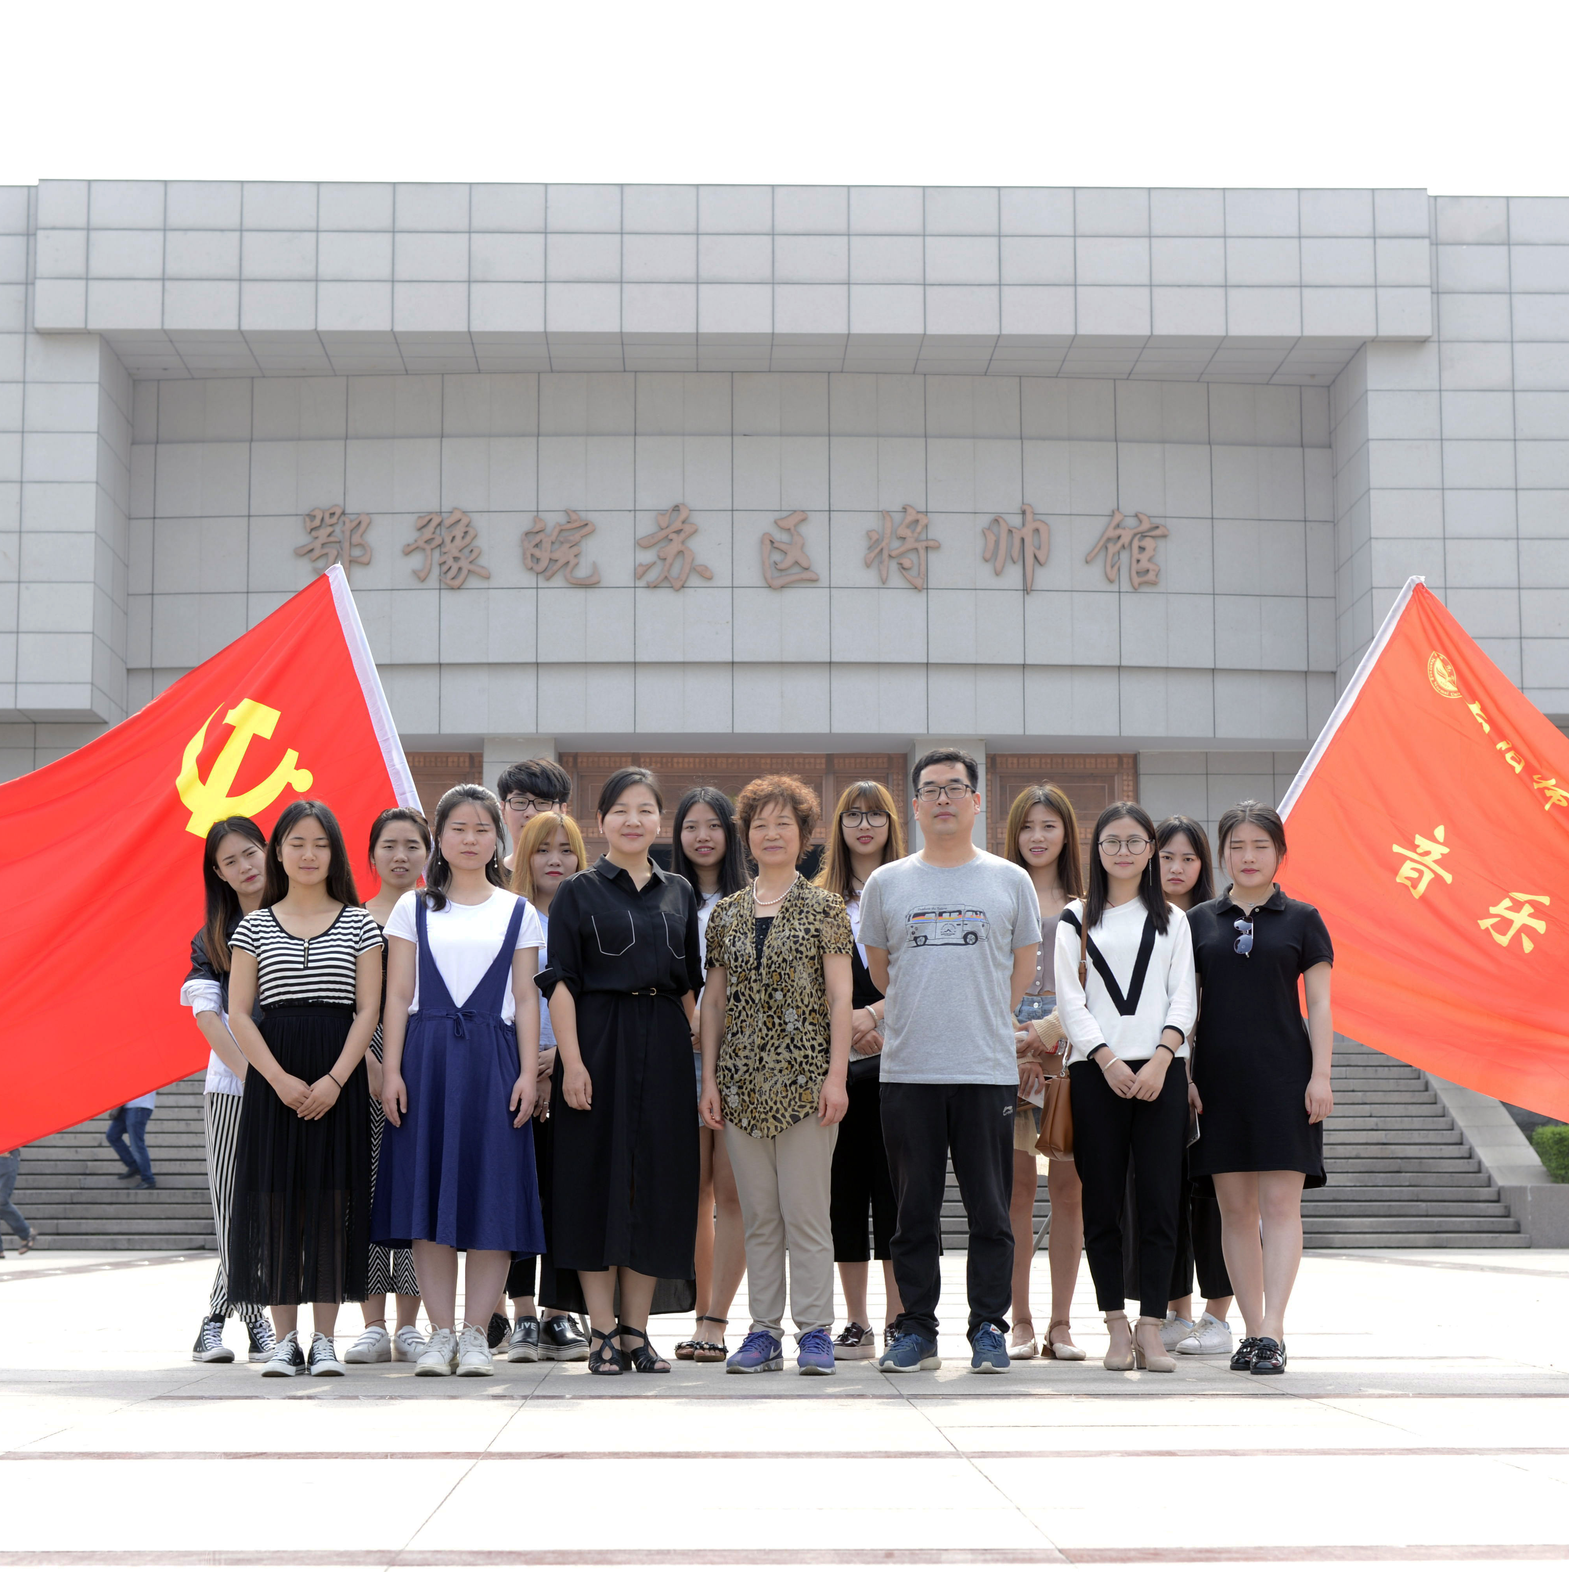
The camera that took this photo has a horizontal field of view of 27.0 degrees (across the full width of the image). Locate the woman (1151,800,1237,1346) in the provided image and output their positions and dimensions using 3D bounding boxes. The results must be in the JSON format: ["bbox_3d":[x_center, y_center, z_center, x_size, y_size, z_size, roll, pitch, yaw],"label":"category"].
[{"bbox_3d":[1.246,0.931,10.294,0.430,1.686,0.320,-2,-7,15],"label":"woman"}]

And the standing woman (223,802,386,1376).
[{"bbox_3d":[-1.347,0.853,9.370,0.450,1.633,0.330,1,-7,-10],"label":"standing woman"}]

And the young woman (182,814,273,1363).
[{"bbox_3d":[-1.643,0.893,9.723,0.440,1.611,0.310,2,-7,-18],"label":"young woman"}]

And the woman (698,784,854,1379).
[{"bbox_3d":[-0.021,0.816,9.411,0.450,1.709,0.320,-1,-7,3],"label":"woman"}]

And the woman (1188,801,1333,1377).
[{"bbox_3d":[1.314,0.846,9.319,0.440,1.619,0.320,-2,-7,11],"label":"woman"}]

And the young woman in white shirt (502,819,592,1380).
[{"bbox_3d":[-0.693,0.885,9.738,0.430,1.622,0.290,0,-7,-5],"label":"young woman in white shirt"}]

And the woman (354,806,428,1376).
[{"bbox_3d":[-1.166,0.905,10.016,0.430,1.685,0.320,0,-7,-3],"label":"woman"}]

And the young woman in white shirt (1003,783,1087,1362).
[{"bbox_3d":[0.773,0.838,9.713,0.420,1.695,0.300,-2,-7,10],"label":"young woman in white shirt"}]

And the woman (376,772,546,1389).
[{"bbox_3d":[-0.898,0.805,9.072,0.480,1.622,0.310,0,-7,-3],"label":"woman"}]

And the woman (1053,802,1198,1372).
[{"bbox_3d":[0.950,0.829,9.133,0.410,1.571,0.300,-1,-7,6],"label":"woman"}]

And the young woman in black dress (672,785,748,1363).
[{"bbox_3d":[-0.229,0.849,9.802,0.420,1.705,0.280,-1,-7,8],"label":"young woman in black dress"}]

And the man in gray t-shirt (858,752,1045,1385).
[{"bbox_3d":[0.463,0.755,9.139,0.500,1.725,0.320,-1,-7,3],"label":"man in gray t-shirt"}]

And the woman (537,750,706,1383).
[{"bbox_3d":[-0.460,0.806,9.418,0.460,1.732,0.330,1,-7,-13],"label":"woman"}]

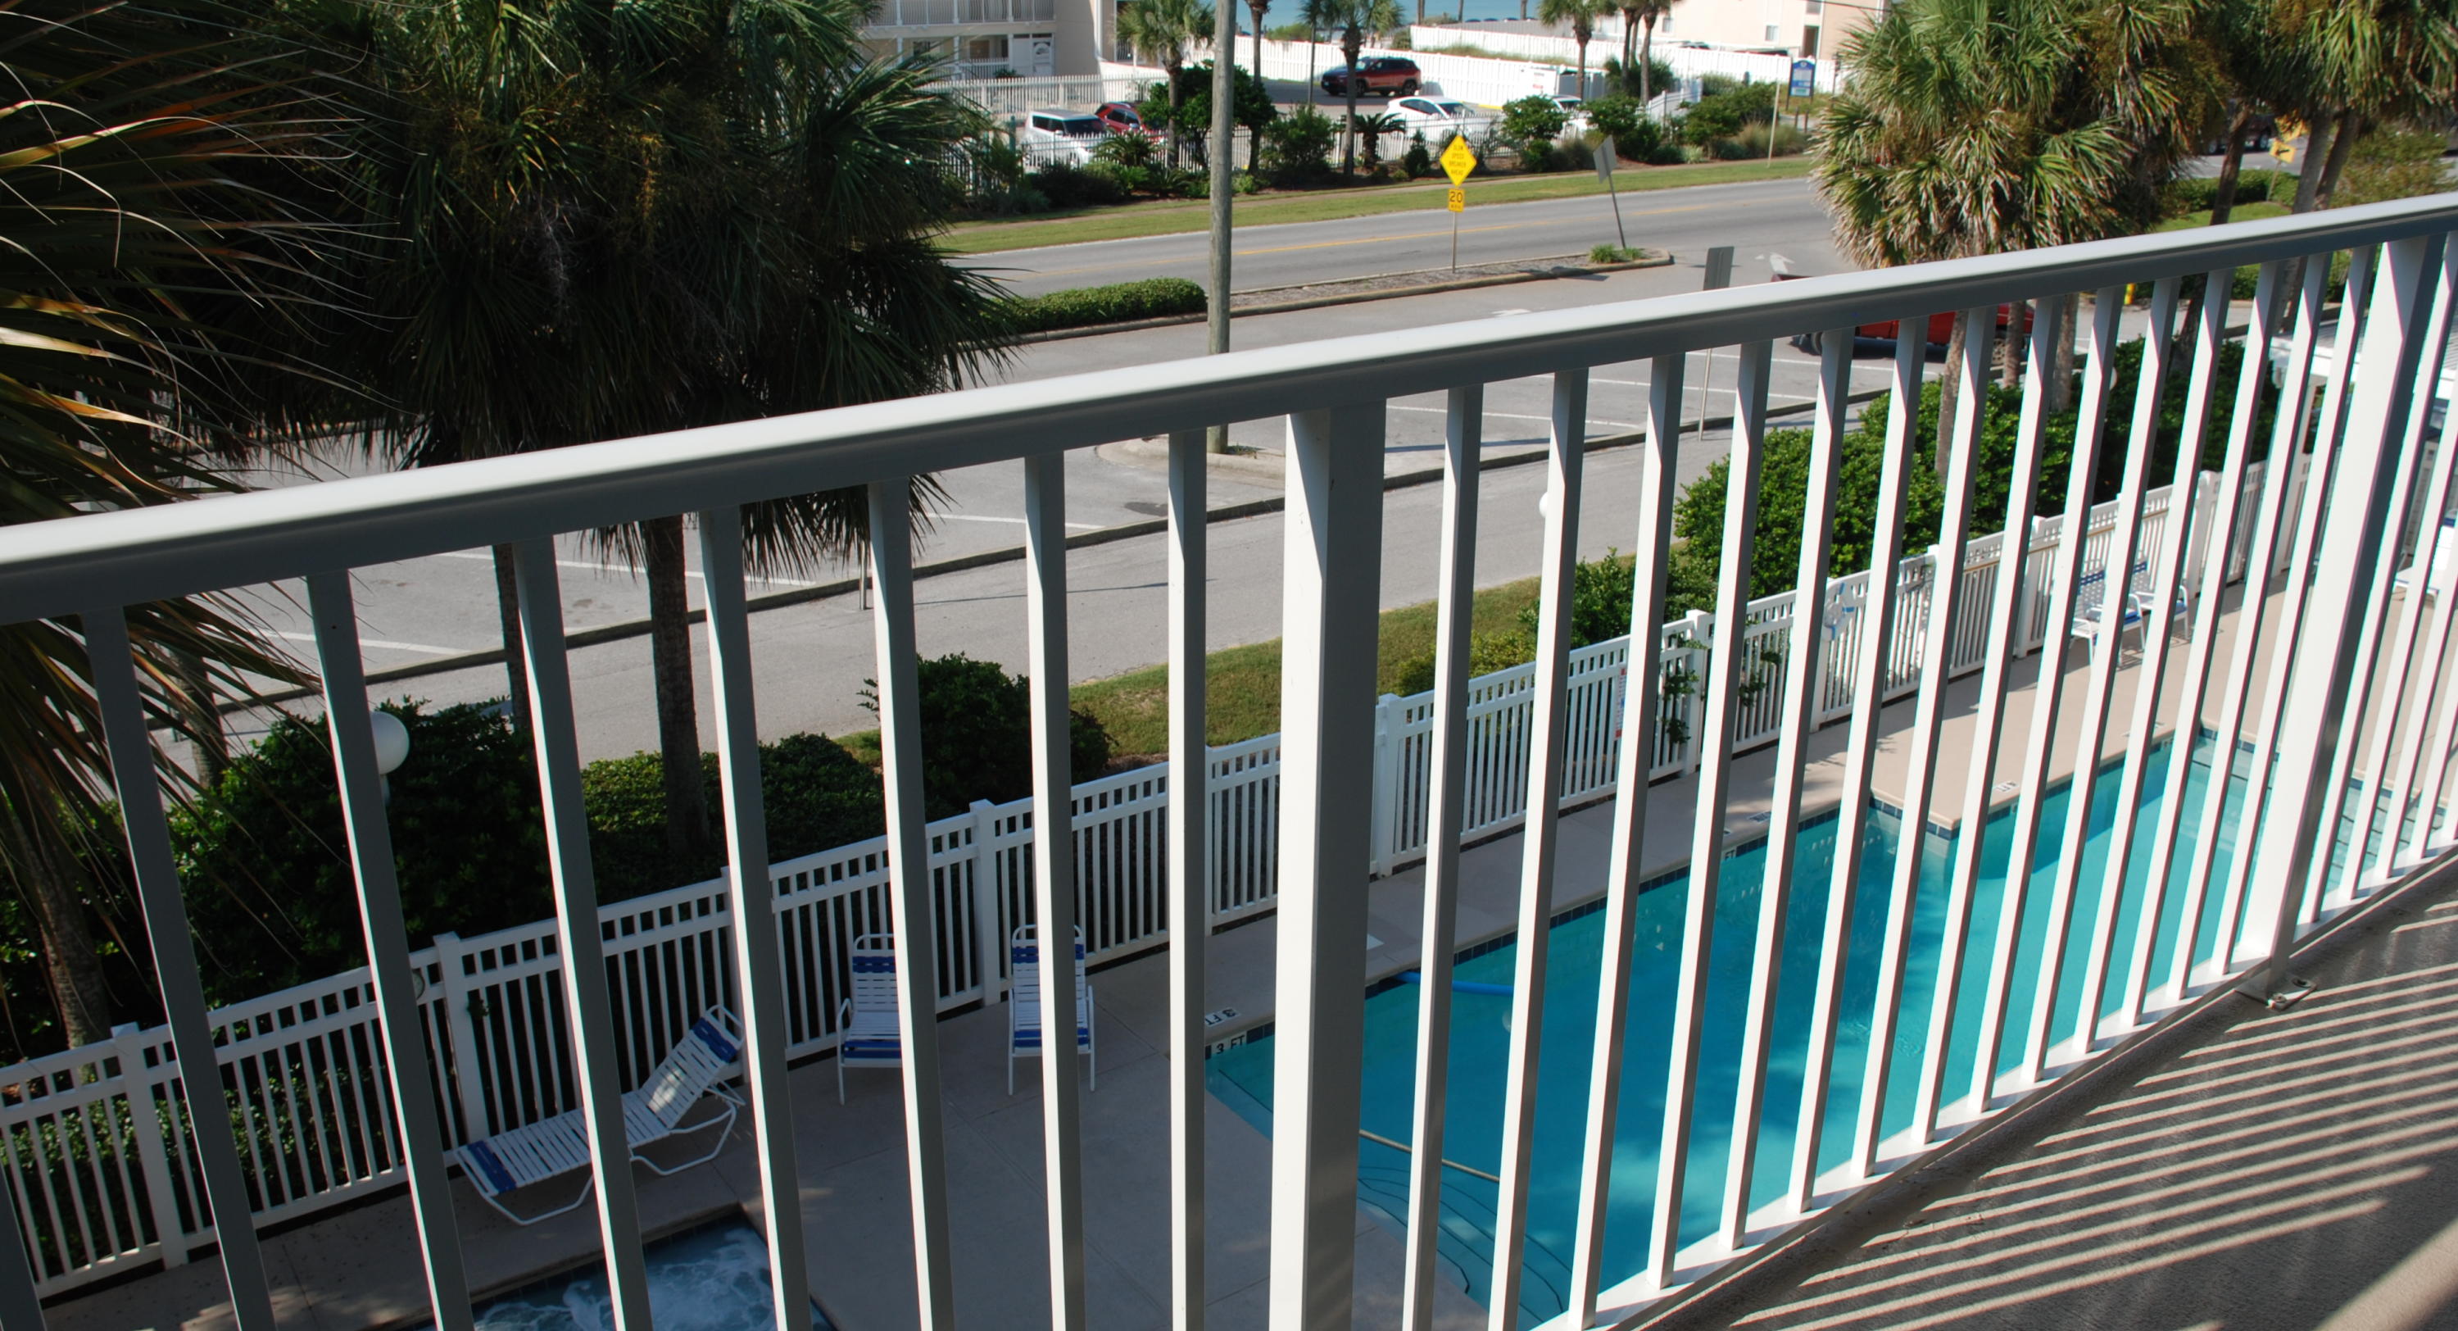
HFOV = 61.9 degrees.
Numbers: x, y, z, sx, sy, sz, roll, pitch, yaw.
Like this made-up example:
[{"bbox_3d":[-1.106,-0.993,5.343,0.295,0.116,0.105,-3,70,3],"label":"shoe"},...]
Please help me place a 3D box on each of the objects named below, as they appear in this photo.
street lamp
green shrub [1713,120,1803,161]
[{"bbox_3d":[-4.973,1.633,12.381,0.400,2.900,0.400,-8,22,-23],"label":"street lamp"},{"bbox_3d":[17.688,-17.540,68.317,3.000,1.200,2.000,6,21,13],"label":"green shrub"}]

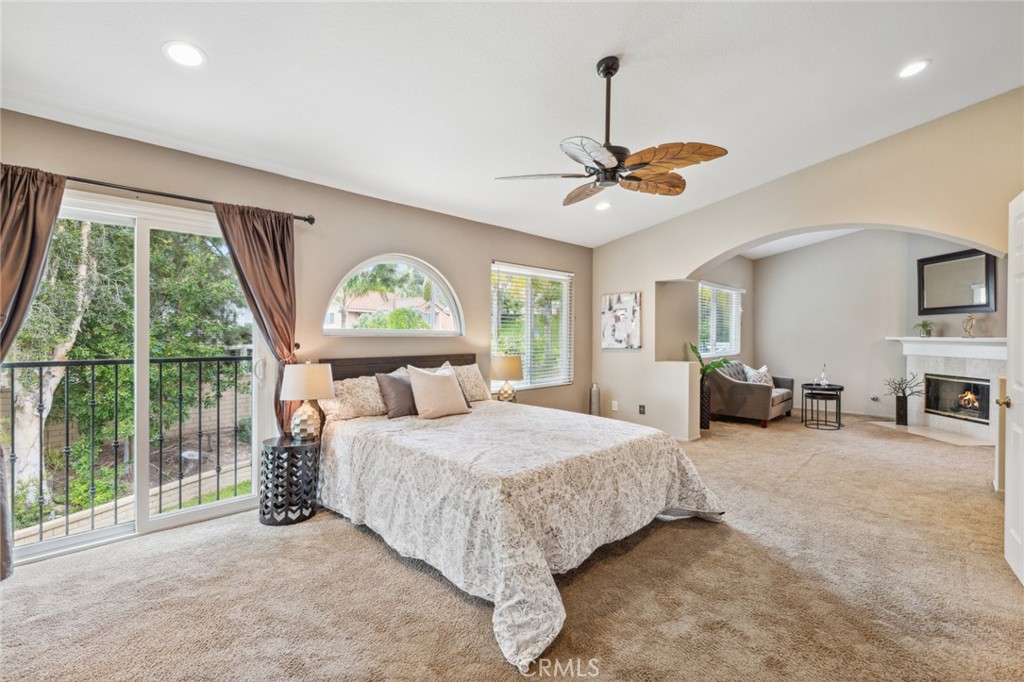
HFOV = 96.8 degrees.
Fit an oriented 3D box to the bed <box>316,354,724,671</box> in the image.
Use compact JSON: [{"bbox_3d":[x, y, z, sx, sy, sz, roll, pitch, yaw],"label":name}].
[{"bbox_3d":[-0.125,0.697,3.391,2.020,1.090,2.470,0,1,-45],"label":"bed"}]

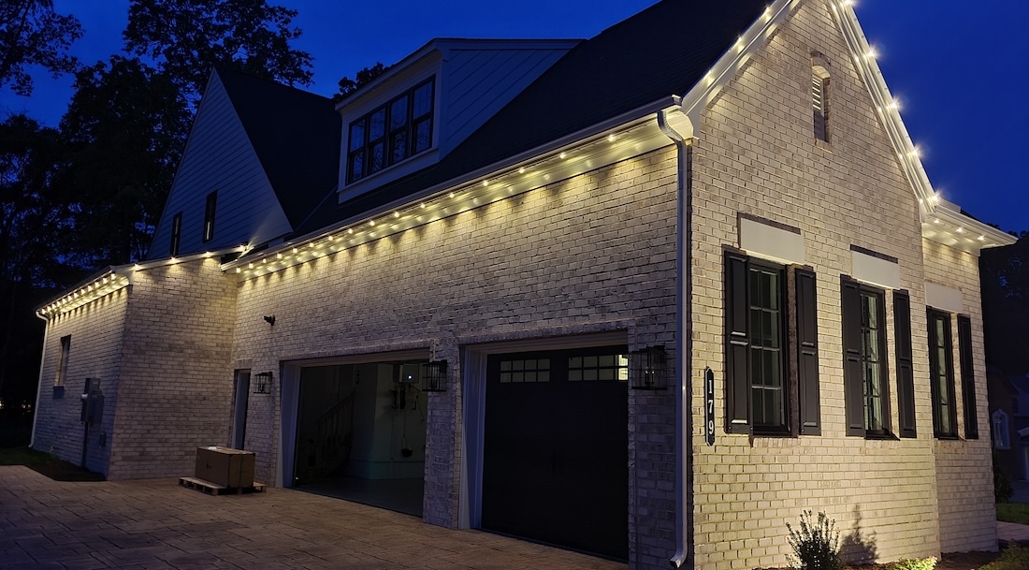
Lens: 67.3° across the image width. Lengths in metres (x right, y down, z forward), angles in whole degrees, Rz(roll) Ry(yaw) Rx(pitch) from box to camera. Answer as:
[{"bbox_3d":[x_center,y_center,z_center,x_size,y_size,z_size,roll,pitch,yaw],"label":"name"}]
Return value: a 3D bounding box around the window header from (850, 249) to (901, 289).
[{"bbox_3d":[4.166,-0.156,8.899,1.100,0.320,0.050,9,-12,-38],"label":"window header"}]

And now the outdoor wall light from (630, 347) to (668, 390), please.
[{"bbox_3d":[1.233,0.766,7.032,0.240,0.380,0.220,9,-12,-37],"label":"outdoor wall light"}]

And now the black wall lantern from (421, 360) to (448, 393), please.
[{"bbox_3d":[-1.003,1.163,9.832,0.240,0.380,0.220,9,-12,-37],"label":"black wall lantern"}]

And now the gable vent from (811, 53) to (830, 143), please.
[{"bbox_3d":[3.378,-2.049,8.620,0.370,0.980,0.100,9,-12,-38],"label":"gable vent"}]

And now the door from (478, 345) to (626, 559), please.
[{"bbox_3d":[0.465,1.751,8.450,0.080,2.120,2.640,9,-12,-37],"label":"door"}]

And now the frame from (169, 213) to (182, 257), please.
[{"bbox_3d":[-8.966,-1.334,20.535,0.100,1.200,0.750,10,-12,-38],"label":"frame"}]

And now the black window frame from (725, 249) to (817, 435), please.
[{"bbox_3d":[2.458,0.602,7.475,1.600,1.700,0.140,9,-12,-38],"label":"black window frame"}]

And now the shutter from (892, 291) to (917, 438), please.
[{"bbox_3d":[4.574,0.925,9.076,0.370,1.700,0.040,9,-12,-38],"label":"shutter"}]

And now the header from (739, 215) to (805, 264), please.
[{"bbox_3d":[2.572,-0.425,7.643,1.100,0.320,0.050,9,-12,-38],"label":"header"}]

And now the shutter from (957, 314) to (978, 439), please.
[{"bbox_3d":[6.245,1.276,10.650,0.380,1.690,0.050,9,-12,-37],"label":"shutter"}]

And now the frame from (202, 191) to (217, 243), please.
[{"bbox_3d":[-7.268,-1.618,18.456,0.100,1.200,0.740,10,-12,-38],"label":"frame"}]

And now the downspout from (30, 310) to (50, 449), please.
[{"bbox_3d":[-12.906,2.523,20.799,0.350,3.650,0.100,10,-12,-39],"label":"downspout"}]

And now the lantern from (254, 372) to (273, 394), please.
[{"bbox_3d":[-4.478,1.750,13.844,0.290,0.380,0.210,9,-12,-38],"label":"lantern"}]

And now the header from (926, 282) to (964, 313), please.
[{"bbox_3d":[5.904,0.168,10.575,1.100,0.320,0.050,9,-12,-38],"label":"header"}]

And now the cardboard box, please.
[{"bbox_3d":[-4.821,3.019,12.839,0.410,0.500,1.560,9,-12,-38],"label":"cardboard box"}]

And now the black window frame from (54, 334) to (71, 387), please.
[{"bbox_3d":[-10.953,1.876,18.919,0.120,1.220,1.100,10,-12,-39],"label":"black window frame"}]

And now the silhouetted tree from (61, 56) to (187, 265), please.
[{"bbox_3d":[-15.160,-2.433,30.000,5.600,13.000,5.600,7,-11,-26],"label":"silhouetted tree"}]

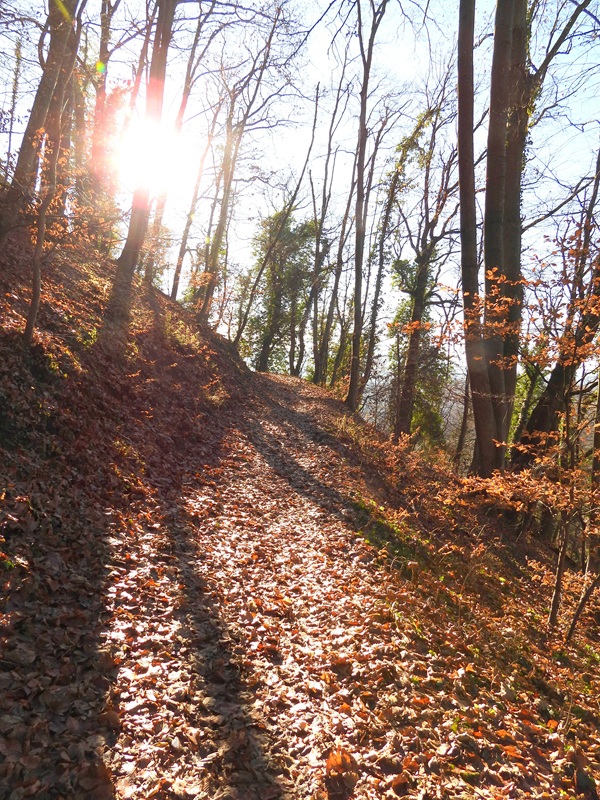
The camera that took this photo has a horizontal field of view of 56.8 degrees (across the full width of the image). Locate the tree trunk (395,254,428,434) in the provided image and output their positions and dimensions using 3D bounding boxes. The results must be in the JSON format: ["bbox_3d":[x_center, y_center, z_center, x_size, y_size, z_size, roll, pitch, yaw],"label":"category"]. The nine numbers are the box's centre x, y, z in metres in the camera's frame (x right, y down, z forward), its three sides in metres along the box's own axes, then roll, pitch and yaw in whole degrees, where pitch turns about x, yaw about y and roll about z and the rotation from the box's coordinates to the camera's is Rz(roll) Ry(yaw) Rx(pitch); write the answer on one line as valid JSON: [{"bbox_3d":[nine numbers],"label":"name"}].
[{"bbox_3d":[2.685,-1.259,13.300,0.480,4.400,0.450,6,-1,0],"label":"tree trunk"}]

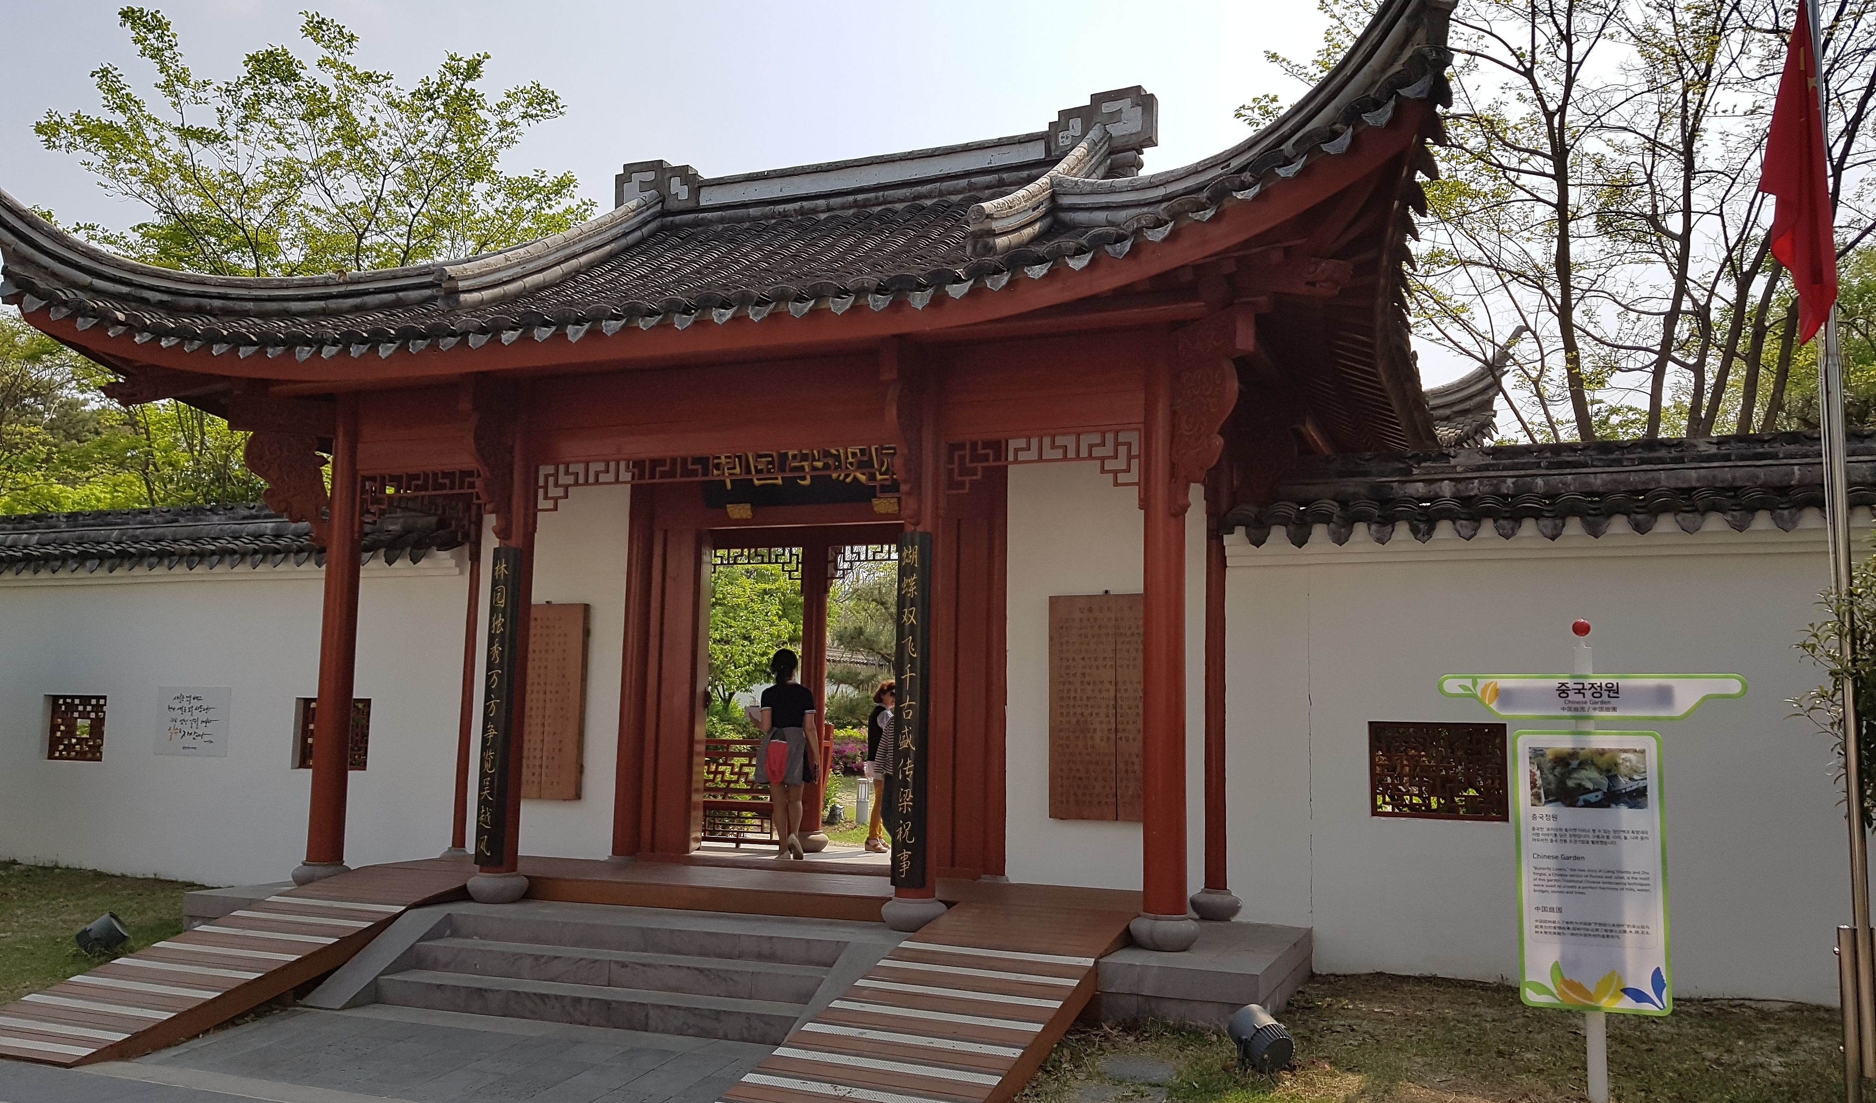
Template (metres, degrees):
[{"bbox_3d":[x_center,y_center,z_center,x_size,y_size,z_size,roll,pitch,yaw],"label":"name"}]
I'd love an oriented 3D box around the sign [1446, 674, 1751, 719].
[{"bbox_3d":[2.743,0.614,5.946,1.164,0.188,0.037,-2,-8,21],"label":"sign"}]

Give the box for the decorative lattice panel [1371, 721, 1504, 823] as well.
[{"bbox_3d":[3.118,1.374,8.793,0.812,0.599,0.062,-2,-8,21],"label":"decorative lattice panel"}]

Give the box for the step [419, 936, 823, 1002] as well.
[{"bbox_3d":[-1.828,2.414,8.107,2.752,0.158,0.264,-2,-8,21],"label":"step"}]

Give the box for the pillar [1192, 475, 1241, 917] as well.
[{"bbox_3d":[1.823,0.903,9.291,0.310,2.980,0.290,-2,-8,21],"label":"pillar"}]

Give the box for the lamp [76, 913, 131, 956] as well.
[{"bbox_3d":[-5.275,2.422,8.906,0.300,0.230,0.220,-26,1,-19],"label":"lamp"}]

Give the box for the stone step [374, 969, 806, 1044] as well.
[{"bbox_3d":[-1.950,2.532,7.851,2.737,0.150,0.266,-2,-8,21],"label":"stone step"}]

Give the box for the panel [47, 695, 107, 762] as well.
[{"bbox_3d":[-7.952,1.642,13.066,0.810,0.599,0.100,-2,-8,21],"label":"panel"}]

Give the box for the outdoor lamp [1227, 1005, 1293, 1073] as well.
[{"bbox_3d":[1.472,2.220,6.419,0.210,0.220,0.280,5,14,-27],"label":"outdoor lamp"}]

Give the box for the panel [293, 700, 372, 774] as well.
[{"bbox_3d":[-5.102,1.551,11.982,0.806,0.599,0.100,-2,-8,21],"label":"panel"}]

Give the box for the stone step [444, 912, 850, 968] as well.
[{"bbox_3d":[-1.719,2.300,8.405,2.715,0.150,0.320,-2,-8,21],"label":"stone step"}]

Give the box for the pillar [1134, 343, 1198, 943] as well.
[{"bbox_3d":[1.294,0.478,8.059,0.367,3.475,0.367,-2,-8,21],"label":"pillar"}]

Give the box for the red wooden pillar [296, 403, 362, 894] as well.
[{"bbox_3d":[-4.358,0.639,10.278,0.367,3.553,0.367,-2,-8,21],"label":"red wooden pillar"}]

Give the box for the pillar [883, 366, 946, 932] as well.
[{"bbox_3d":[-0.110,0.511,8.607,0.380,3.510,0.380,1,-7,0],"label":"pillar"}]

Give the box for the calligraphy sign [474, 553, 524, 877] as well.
[{"bbox_3d":[-2.954,1.035,9.539,0.233,2.107,0.078,-2,-8,21],"label":"calligraphy sign"}]

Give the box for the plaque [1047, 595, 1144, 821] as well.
[{"bbox_3d":[1.143,1.052,9.537,0.790,1.510,0.060,-2,-8,21],"label":"plaque"}]

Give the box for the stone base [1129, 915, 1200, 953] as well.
[{"bbox_3d":[1.264,2.116,7.856,0.400,0.180,0.400,-2,-8,21],"label":"stone base"}]

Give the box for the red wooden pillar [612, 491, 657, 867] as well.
[{"bbox_3d":[-2.369,0.845,11.029,0.224,3.063,0.224,-2,-8,21],"label":"red wooden pillar"}]

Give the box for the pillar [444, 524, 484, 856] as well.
[{"bbox_3d":[-3.831,1.145,11.442,0.300,2.860,0.280,-2,-8,21],"label":"pillar"}]

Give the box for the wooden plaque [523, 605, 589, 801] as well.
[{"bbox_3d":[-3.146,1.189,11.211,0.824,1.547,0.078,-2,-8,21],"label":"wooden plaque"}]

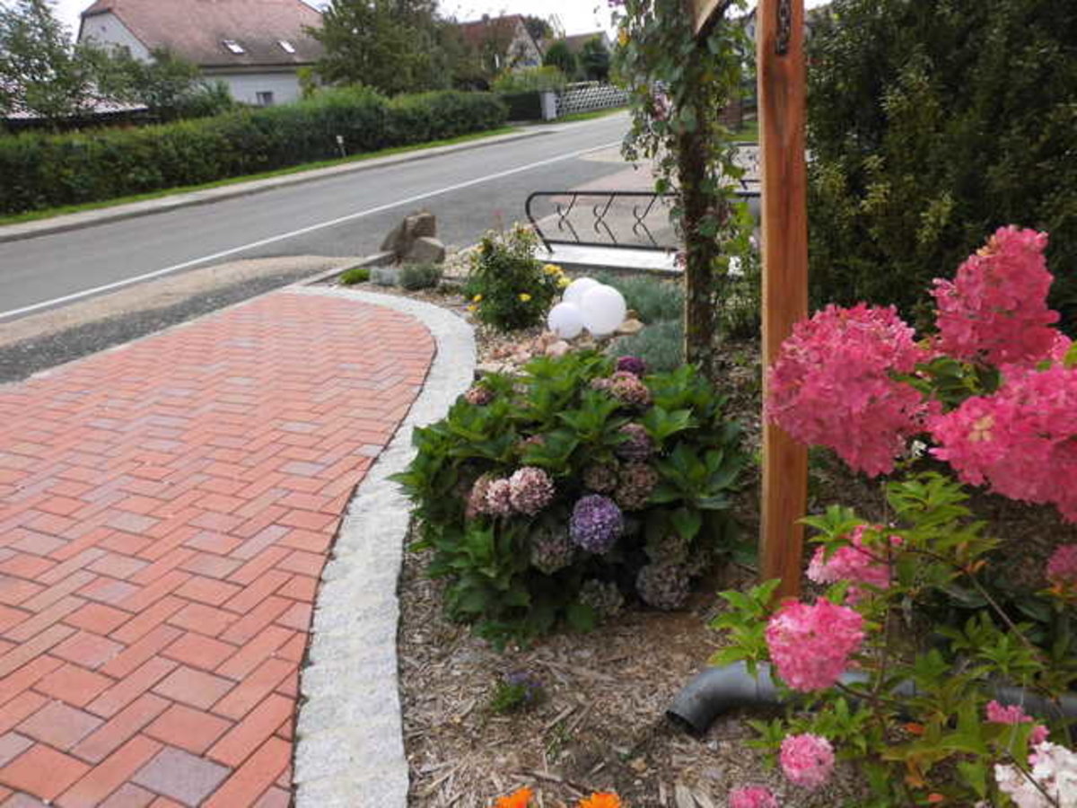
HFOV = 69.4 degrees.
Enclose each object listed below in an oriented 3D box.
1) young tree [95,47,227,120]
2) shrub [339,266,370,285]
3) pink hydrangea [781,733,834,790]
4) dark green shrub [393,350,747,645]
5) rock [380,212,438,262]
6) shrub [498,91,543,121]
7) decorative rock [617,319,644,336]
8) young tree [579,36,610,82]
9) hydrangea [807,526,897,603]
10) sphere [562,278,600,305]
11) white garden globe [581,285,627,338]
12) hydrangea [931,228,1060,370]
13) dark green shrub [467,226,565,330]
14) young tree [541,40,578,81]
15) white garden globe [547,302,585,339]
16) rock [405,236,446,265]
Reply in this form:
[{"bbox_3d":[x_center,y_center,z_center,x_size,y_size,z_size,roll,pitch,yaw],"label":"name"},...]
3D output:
[{"bbox_3d":[-10.179,-7.969,21.375,3.600,3.358,3.100,-6,22,0],"label":"young tree"},{"bbox_3d":[-1.446,-1.014,6.119,0.231,0.123,0.208,-6,22,0],"label":"shrub"},{"bbox_3d":[0.428,0.569,1.238,0.088,0.088,0.085,-6,22,0],"label":"pink hydrangea"},{"bbox_3d":[0.070,0.175,2.080,0.920,0.580,0.840,-6,22,0],"label":"dark green shrub"},{"bbox_3d":[-1.135,-1.454,6.765,0.465,0.430,0.395,-6,22,0],"label":"rock"},{"bbox_3d":[-0.765,-12.985,34.000,2.000,1.200,1.000,6,25,27],"label":"shrub"},{"bbox_3d":[0.490,-0.419,4.216,0.168,0.075,0.143,-6,22,0],"label":"decorative rock"},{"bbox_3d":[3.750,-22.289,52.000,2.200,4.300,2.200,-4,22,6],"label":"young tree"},{"bbox_3d":[0.586,0.297,1.450,0.165,0.140,0.150,3,23,23],"label":"hydrangea"},{"bbox_3d":[0.268,-0.589,4.420,0.258,0.258,0.258,-5,22,4],"label":"sphere"},{"bbox_3d":[0.337,-0.511,4.200,0.268,0.268,0.268,-4,22,5],"label":"white garden globe"},{"bbox_3d":[0.636,-0.149,1.080,0.165,0.185,0.160,6,25,30],"label":"hydrangea"},{"bbox_3d":[-0.140,-0.738,4.517,0.553,0.552,0.525,-6,22,0],"label":"dark green shrub"},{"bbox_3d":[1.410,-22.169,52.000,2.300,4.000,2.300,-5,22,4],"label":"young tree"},{"bbox_3d":[0.147,-0.450,4.170,0.190,0.190,0.190,-5,22,3],"label":"white garden globe"},{"bbox_3d":[-0.966,-1.298,6.591,0.342,0.236,0.291,-6,22,0],"label":"rock"}]

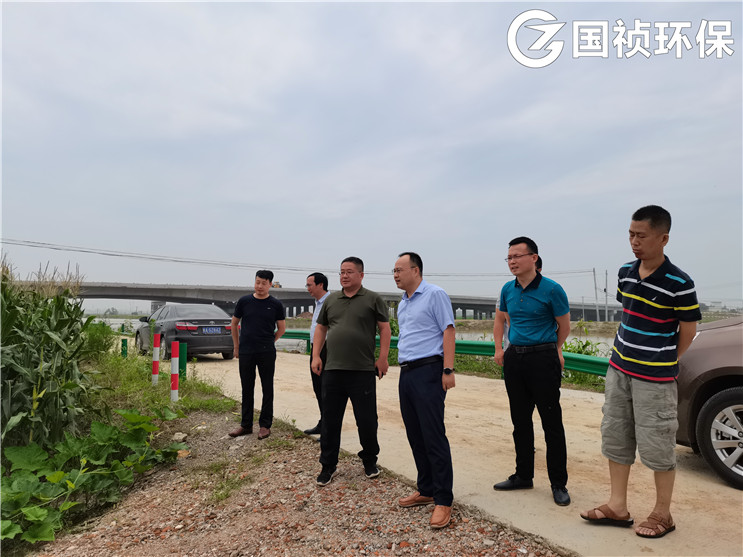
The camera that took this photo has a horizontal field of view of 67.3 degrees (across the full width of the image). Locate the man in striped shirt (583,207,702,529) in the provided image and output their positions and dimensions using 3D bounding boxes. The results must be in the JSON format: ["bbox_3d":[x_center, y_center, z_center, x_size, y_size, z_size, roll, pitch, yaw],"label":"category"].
[{"bbox_3d":[1.502,0.483,3.082,0.420,1.770,0.550,2,-4,-41],"label":"man in striped shirt"}]

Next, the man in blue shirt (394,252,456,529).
[{"bbox_3d":[0.352,0.684,3.633,0.380,1.690,0.470,1,-4,-37],"label":"man in blue shirt"}]

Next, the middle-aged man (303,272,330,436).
[{"bbox_3d":[-0.558,0.776,5.657,0.400,1.670,0.500,1,-4,-28],"label":"middle-aged man"}]

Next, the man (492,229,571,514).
[{"bbox_3d":[1.050,0.584,3.641,0.500,1.700,0.380,-4,-4,41],"label":"man"}]

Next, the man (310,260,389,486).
[{"bbox_3d":[-0.159,0.685,4.223,0.580,1.700,0.400,-2,-3,10],"label":"man"}]

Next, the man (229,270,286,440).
[{"bbox_3d":[-1.170,0.764,5.725,0.550,1.690,0.360,-2,-3,13],"label":"man"}]

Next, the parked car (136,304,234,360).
[{"bbox_3d":[-5.205,1.466,15.540,1.825,1.480,4.850,1,-4,-35],"label":"parked car"}]

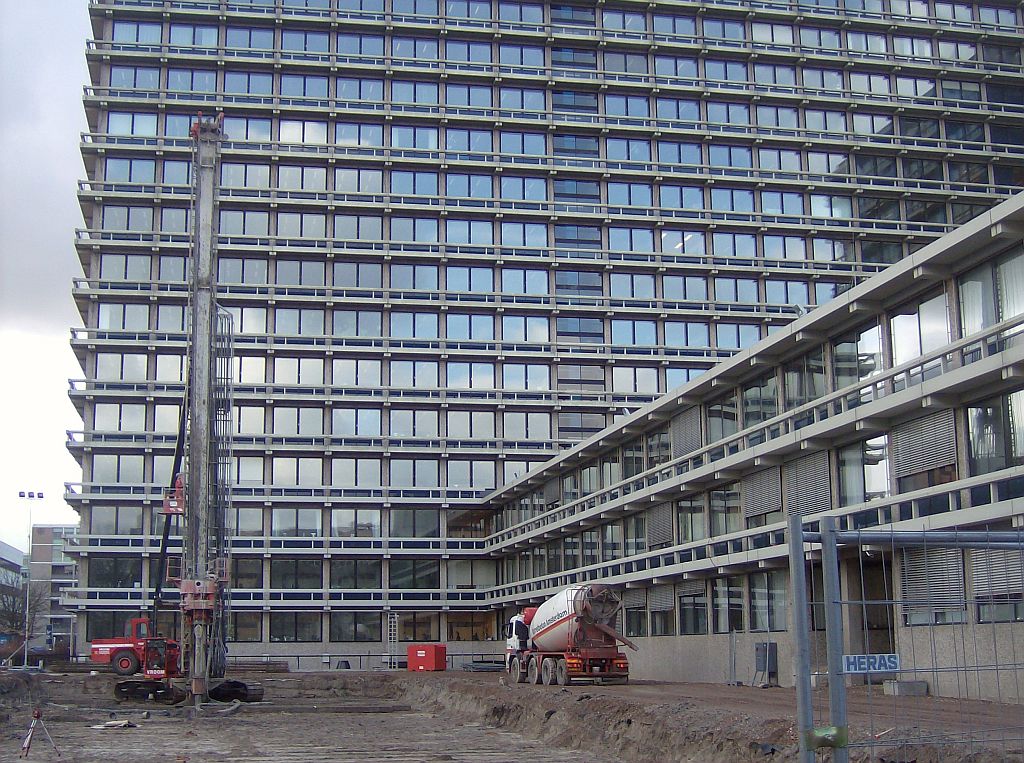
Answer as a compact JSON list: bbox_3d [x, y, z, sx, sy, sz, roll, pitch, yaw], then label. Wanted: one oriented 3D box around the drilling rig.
[{"bbox_3d":[-14.634,1.406,63.127,5.700,26.300,6.800,1,-11,-10],"label":"drilling rig"}]

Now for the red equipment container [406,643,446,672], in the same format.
[{"bbox_3d":[-5.088,16.482,80.782,1.750,1.580,1.900,-4,-11,16],"label":"red equipment container"}]

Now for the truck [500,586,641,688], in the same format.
[{"bbox_3d":[2.167,10.702,57.065,2.600,3.920,8.800,3,-12,-17],"label":"truck"}]

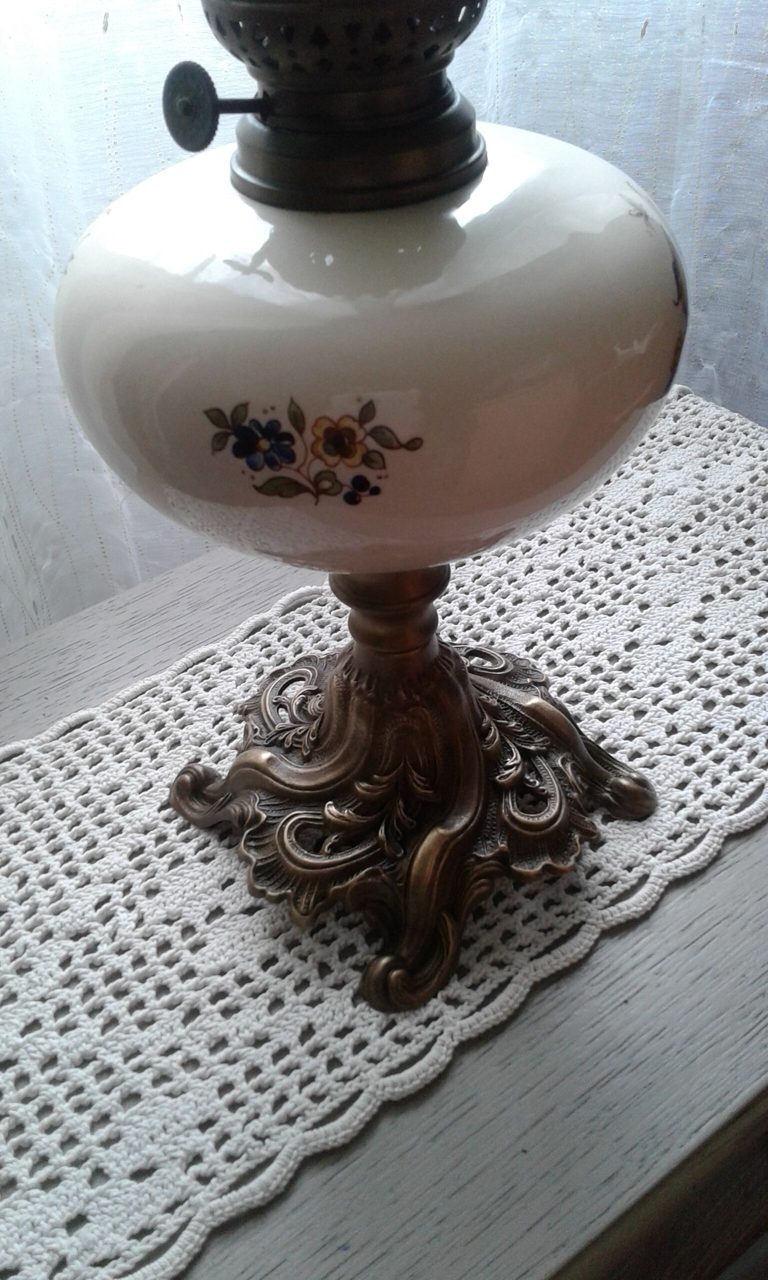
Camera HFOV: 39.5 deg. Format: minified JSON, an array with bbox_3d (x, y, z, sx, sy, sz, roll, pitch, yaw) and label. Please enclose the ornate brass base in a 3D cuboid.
[{"bbox_3d":[0.005,0.018,0.358,0.133,0.120,0.133,-30,44,-29],"label":"ornate brass base"}]

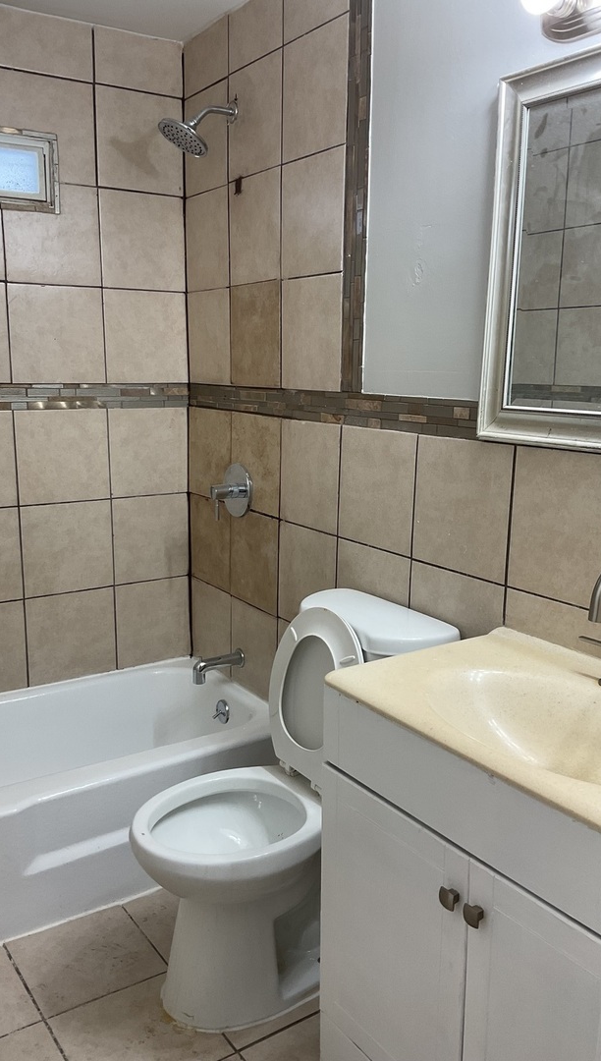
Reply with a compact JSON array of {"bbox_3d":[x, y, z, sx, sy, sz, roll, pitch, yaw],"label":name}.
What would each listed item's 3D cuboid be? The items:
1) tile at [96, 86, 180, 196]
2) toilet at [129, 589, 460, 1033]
[{"bbox_3d":[-0.510,-1.246,2.858,0.292,0.298,0.010,-7,13,-32],"label":"tile"},{"bbox_3d":[-0.050,0.630,2.085,0.717,0.871,0.462,-7,13,-32],"label":"toilet"}]

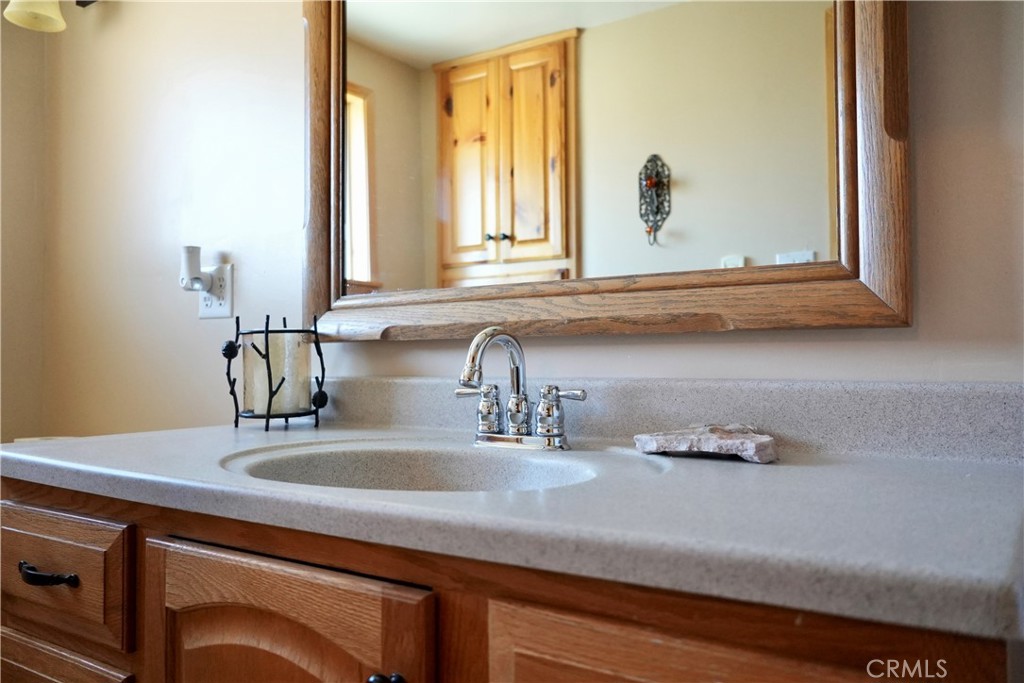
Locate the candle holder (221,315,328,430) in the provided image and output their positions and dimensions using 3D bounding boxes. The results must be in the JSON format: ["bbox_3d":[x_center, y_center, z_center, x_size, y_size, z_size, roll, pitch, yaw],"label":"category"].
[{"bbox_3d":[-0.425,0.054,1.429,0.190,0.200,0.178,0,-2,0],"label":"candle holder"}]

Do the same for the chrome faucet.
[{"bbox_3d":[-0.018,0.061,1.054,0.216,0.161,0.150,-1,-2,34],"label":"chrome faucet"}]

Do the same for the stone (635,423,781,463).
[{"bbox_3d":[0.249,0.121,0.972,0.097,0.034,0.175,1,-2,-44],"label":"stone"}]

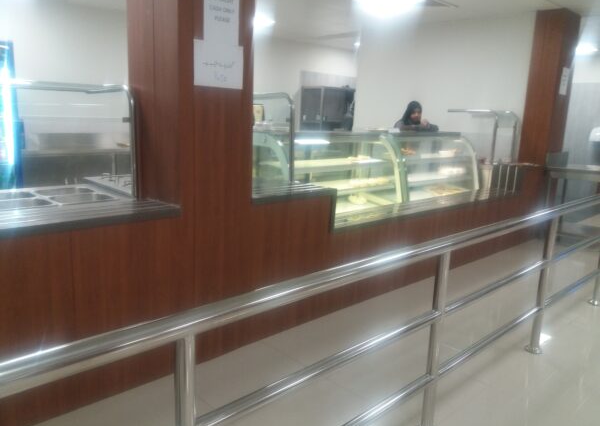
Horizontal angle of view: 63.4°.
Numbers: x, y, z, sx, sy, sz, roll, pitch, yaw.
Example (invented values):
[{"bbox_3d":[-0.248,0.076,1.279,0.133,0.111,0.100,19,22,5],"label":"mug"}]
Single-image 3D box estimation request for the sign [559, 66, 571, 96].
[{"bbox_3d":[3.065,-1.519,5.613,0.208,0.298,0.010,-9,16,-43],"label":"sign"}]

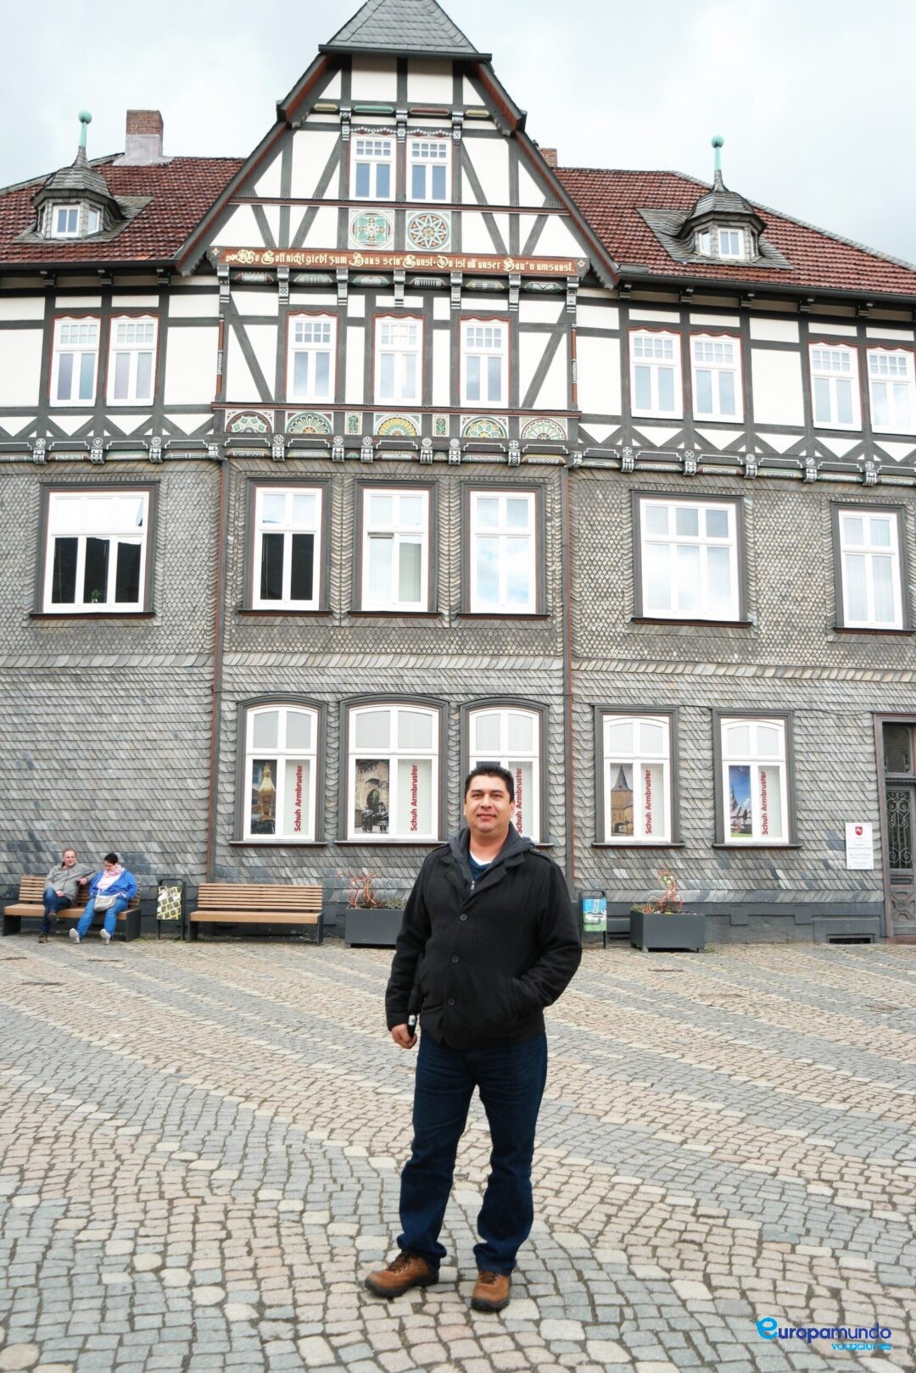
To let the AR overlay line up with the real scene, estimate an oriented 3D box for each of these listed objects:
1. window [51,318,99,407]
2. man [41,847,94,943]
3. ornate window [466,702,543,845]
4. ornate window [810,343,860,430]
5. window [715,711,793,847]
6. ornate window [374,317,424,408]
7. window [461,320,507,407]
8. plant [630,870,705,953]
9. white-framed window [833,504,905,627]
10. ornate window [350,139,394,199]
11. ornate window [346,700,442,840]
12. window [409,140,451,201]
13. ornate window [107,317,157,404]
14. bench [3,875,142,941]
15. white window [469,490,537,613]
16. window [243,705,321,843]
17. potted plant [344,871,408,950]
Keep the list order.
[{"bbox_3d":[-5.587,-4.733,15.049,0.628,1.323,0.150,0,-7,2],"label":"window"},{"bbox_3d":[-5.242,2.766,13.764,0.600,1.210,0.720,0,-7,3],"label":"man"},{"bbox_3d":[0.650,1.213,14.368,0.958,1.908,0.150,0,-7,-1],"label":"ornate window"},{"bbox_3d":[5.668,-4.499,15.496,0.717,1.318,0.150,1,-7,-7],"label":"ornate window"},{"bbox_3d":[4.162,1.322,14.485,1.001,1.811,0.200,2,-8,-10],"label":"window"},{"bbox_3d":[-0.828,-4.536,14.348,0.650,1.220,0.150,1,-7,-3],"label":"ornate window"},{"bbox_3d":[0.360,-4.529,14.421,0.650,1.220,0.150,1,-7,-3],"label":"window"},{"bbox_3d":[2.896,3.089,14.289,0.830,1.110,0.620,1,-8,-5],"label":"plant"},{"bbox_3d":[6.522,-1.884,16.320,1.168,2.058,0.180,1,-8,-8],"label":"white-framed window"},{"bbox_3d":[-1.304,-7.932,15.791,0.681,1.057,0.180,1,-8,-3],"label":"ornate window"},{"bbox_3d":[-0.880,1.195,14.333,1.281,1.903,0.150,0,-7,-1],"label":"ornate window"},{"bbox_3d":[-0.408,-7.277,14.510,0.560,0.860,0.150,1,-7,-3],"label":"window"},{"bbox_3d":[-4.516,-4.525,14.289,0.640,1.210,0.150,0,-7,3],"label":"ornate window"},{"bbox_3d":[-5.281,3.058,14.221,1.800,0.790,0.560,0,-8,3],"label":"bench"},{"bbox_3d":[0.629,-1.902,14.429,0.973,1.760,0.150,1,-7,-3],"label":"white window"},{"bbox_3d":[-2.447,1.199,14.294,0.993,1.913,0.150,0,-7,-1],"label":"window"},{"bbox_3d":[-0.970,2.805,12.945,0.870,0.869,0.600,1,-7,-3],"label":"potted plant"}]

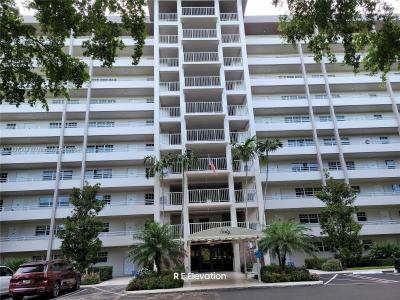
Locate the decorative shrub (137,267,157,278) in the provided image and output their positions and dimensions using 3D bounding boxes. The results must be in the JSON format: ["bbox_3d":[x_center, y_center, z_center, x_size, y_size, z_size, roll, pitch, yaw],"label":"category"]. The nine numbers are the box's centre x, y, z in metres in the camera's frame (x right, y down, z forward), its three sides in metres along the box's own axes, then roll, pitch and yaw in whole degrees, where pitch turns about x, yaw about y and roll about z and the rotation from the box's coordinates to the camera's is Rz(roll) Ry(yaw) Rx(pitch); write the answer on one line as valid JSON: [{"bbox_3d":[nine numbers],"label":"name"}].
[{"bbox_3d":[-2.953,6.896,16.545,1.150,0.900,1.100,-2,-19,-3],"label":"decorative shrub"}]

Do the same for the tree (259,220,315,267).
[{"bbox_3d":[5.060,5.741,17.623,3.100,3.150,3.000,-2,-19,-3],"label":"tree"}]

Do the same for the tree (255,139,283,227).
[{"bbox_3d":[5.753,4.117,23.357,2.400,10.300,2.300,-2,-17,-3],"label":"tree"}]

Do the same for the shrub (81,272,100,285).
[{"bbox_3d":[-8.063,9.350,22.135,1.550,0.850,1.300,-2,-17,-3],"label":"shrub"}]

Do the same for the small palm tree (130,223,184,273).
[{"bbox_3d":[-2.787,6.636,19.552,3.600,4.000,3.500,-2,-17,-3],"label":"small palm tree"}]

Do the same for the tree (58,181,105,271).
[{"bbox_3d":[-9.550,6.527,24.194,3.900,7.600,3.700,-2,-17,-3],"label":"tree"}]

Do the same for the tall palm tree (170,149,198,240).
[{"bbox_3d":[-1.045,4.083,20.253,2.100,8.550,2.100,-2,-19,-3],"label":"tall palm tree"}]

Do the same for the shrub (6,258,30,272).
[{"bbox_3d":[-12.502,8.288,20.401,1.600,1.750,1.500,-2,-19,-3],"label":"shrub"}]

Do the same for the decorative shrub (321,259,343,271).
[{"bbox_3d":[10.265,8.870,23.478,1.700,0.900,1.500,-2,-17,-3],"label":"decorative shrub"}]

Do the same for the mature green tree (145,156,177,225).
[{"bbox_3d":[-2.666,4.249,20.123,2.100,8.300,2.100,-2,-19,-3],"label":"mature green tree"}]

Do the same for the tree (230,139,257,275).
[{"bbox_3d":[3.175,3.510,20.641,2.100,9.500,2.100,-2,-19,-3],"label":"tree"}]

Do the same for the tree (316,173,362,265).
[{"bbox_3d":[11.847,5.936,25.736,3.900,7.700,3.700,-2,-17,-3],"label":"tree"}]

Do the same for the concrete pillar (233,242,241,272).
[{"bbox_3d":[2.800,8.187,23.029,0.550,2.250,0.550,-2,-19,-3],"label":"concrete pillar"}]

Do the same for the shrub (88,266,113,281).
[{"bbox_3d":[-8.083,9.975,24.455,2.000,1.050,1.700,-2,-17,-3],"label":"shrub"}]

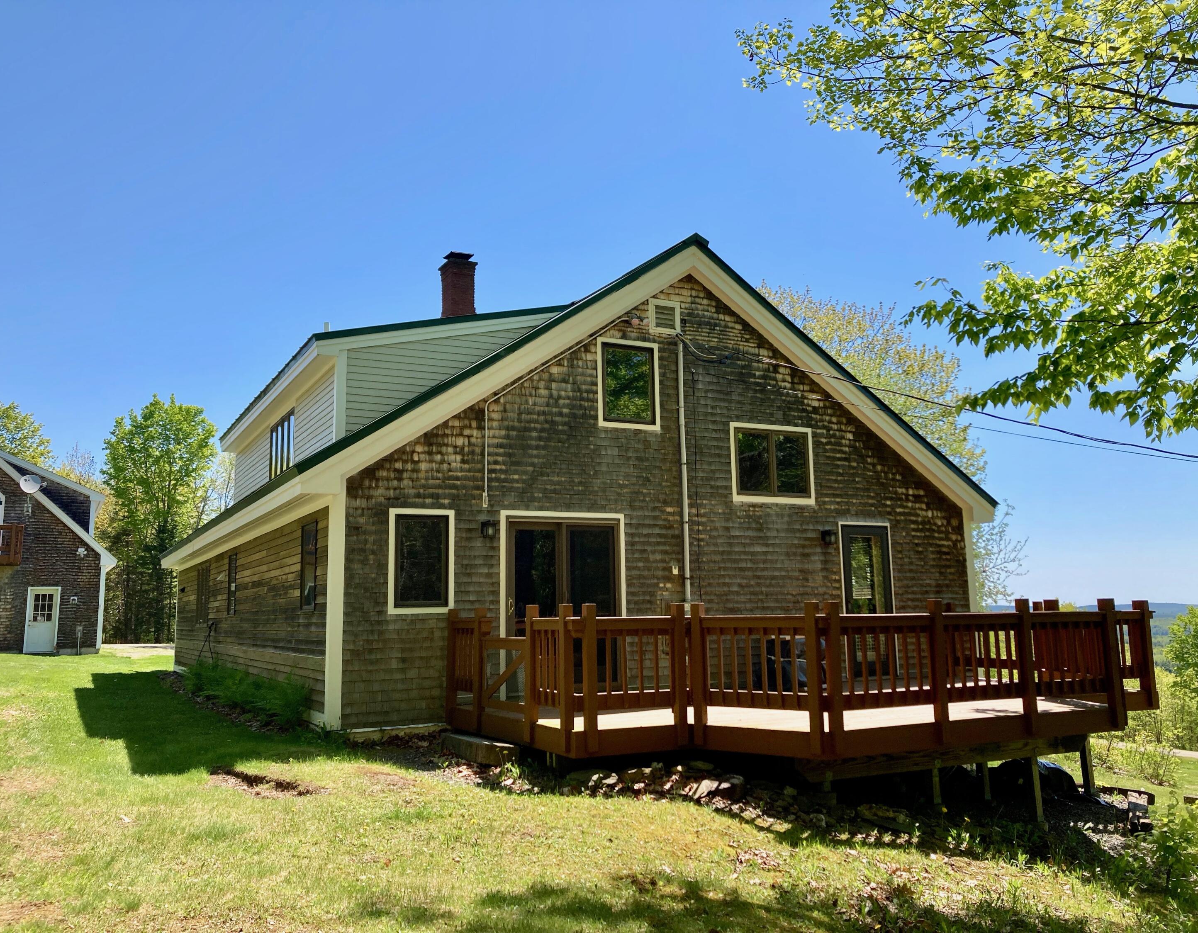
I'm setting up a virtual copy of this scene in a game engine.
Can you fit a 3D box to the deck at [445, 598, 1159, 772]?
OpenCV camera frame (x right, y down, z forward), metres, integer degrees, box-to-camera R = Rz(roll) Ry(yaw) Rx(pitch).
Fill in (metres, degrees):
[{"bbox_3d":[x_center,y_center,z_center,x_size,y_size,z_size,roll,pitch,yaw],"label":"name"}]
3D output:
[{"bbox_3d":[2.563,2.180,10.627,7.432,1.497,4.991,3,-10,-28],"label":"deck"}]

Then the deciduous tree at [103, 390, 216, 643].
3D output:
[{"bbox_3d":[-20.083,2.327,46.186,6.000,11.550,6.000,3,-10,-28],"label":"deciduous tree"}]

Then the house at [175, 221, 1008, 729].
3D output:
[{"bbox_3d":[-2.246,0.825,20.000,10.514,6.836,15.754,3,-10,-28],"label":"house"}]

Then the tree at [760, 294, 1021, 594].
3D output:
[{"bbox_3d":[6.755,0.432,25.731,8.000,11.062,8.000,3,-10,-28],"label":"tree"}]

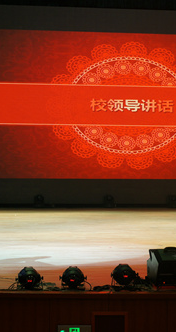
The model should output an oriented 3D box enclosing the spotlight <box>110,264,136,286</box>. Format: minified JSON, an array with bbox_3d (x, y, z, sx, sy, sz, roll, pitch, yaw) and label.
[{"bbox_3d":[0.405,1.245,7.750,0.280,0.240,0.260,0,0,0],"label":"spotlight"}]

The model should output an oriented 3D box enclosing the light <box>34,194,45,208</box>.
[{"bbox_3d":[-1.466,1.070,20.500,0.330,0.390,0.310,0,0,0],"label":"light"}]

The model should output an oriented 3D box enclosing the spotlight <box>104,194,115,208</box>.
[{"bbox_3d":[0.640,1.070,20.500,0.330,0.390,0.310,0,0,0],"label":"spotlight"}]

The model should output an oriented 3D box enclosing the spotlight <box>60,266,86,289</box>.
[{"bbox_3d":[-0.162,1.250,7.620,0.290,0.250,0.270,0,0,0],"label":"spotlight"}]

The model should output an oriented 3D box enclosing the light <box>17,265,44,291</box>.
[{"bbox_3d":[-0.652,1.250,7.630,0.290,0.250,0.270,0,0,0],"label":"light"}]

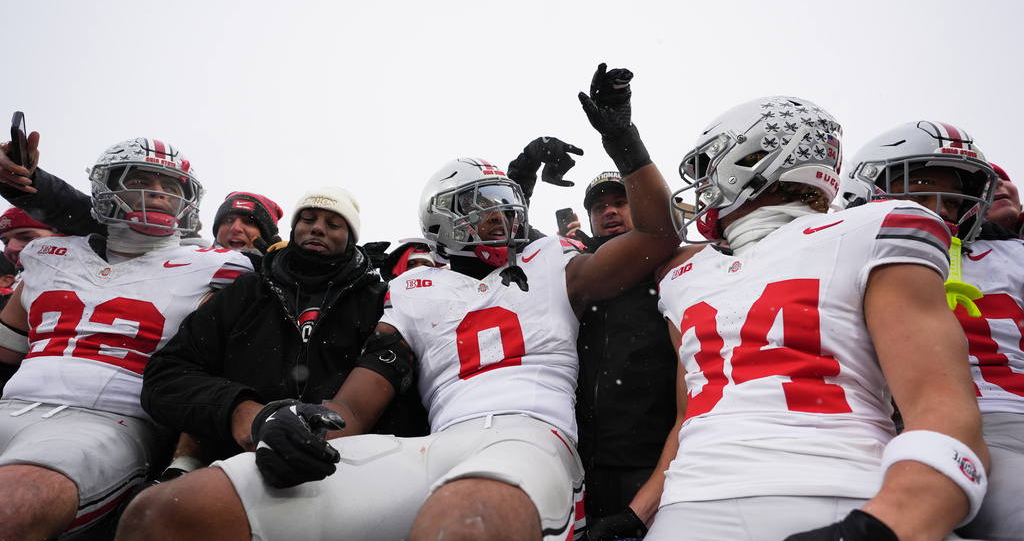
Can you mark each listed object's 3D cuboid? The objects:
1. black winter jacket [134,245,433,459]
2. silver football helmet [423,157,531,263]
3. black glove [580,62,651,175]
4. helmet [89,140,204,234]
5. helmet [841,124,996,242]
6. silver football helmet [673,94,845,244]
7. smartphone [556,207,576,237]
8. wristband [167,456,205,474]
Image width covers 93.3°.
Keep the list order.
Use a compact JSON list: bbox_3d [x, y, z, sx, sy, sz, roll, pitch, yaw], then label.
[{"bbox_3d":[-0.545,0.210,1.300,0.630,0.660,0.450,2,-18,-8],"label":"black winter jacket"},{"bbox_3d":[-0.094,-0.154,1.240,0.250,0.275,0.320,-9,-7,-32],"label":"silver football helmet"},{"bbox_3d":[0.237,-0.350,1.120,0.150,0.260,0.120,-16,-16,4],"label":"black glove"},{"bbox_3d":[-1.025,-0.231,1.365,0.320,0.275,0.250,2,-1,41],"label":"helmet"},{"bbox_3d":[0.900,-0.195,1.095,0.250,0.275,0.320,-1,-1,7],"label":"helmet"},{"bbox_3d":[0.497,-0.210,1.004,0.320,0.275,0.250,-4,-12,25],"label":"silver football helmet"},{"bbox_3d":[0.230,-0.182,2.000,0.075,0.150,0.009,-11,-16,3],"label":"smartphone"},{"bbox_3d":[-0.813,0.486,1.200,0.085,0.060,0.080,14,-20,5],"label":"wristband"}]

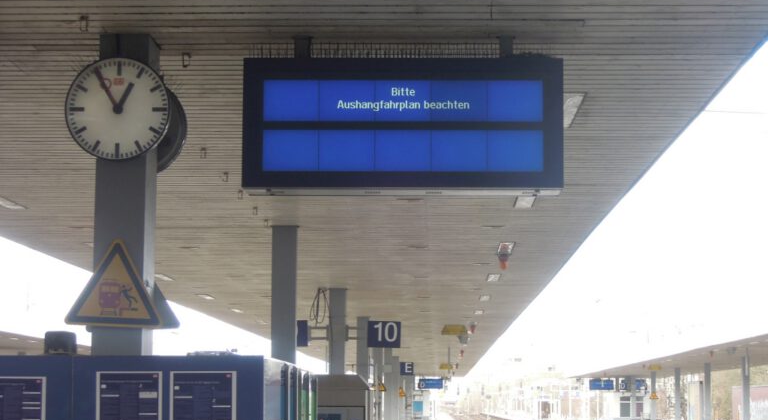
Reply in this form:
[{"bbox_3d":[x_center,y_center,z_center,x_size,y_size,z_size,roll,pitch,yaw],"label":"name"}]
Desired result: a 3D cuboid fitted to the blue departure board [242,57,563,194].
[{"bbox_3d":[0.123,-0.498,10.385,1.920,0.796,0.360,0,-7,2],"label":"blue departure board"}]

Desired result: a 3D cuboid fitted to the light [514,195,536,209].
[{"bbox_3d":[1.521,-0.117,18.418,0.230,0.080,1.450,0,-7,2],"label":"light"}]

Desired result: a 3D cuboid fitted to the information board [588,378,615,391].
[{"bbox_3d":[16.957,13.660,133.016,1.920,0.790,0.360,0,-7,2],"label":"information board"}]

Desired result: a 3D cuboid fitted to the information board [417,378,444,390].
[{"bbox_3d":[3.727,13.614,133.446,1.920,0.790,0.360,0,-7,2],"label":"information board"}]

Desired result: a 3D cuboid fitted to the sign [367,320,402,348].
[{"bbox_3d":[0.013,2.366,32.357,0.626,0.499,0.100,0,-7,2],"label":"sign"}]

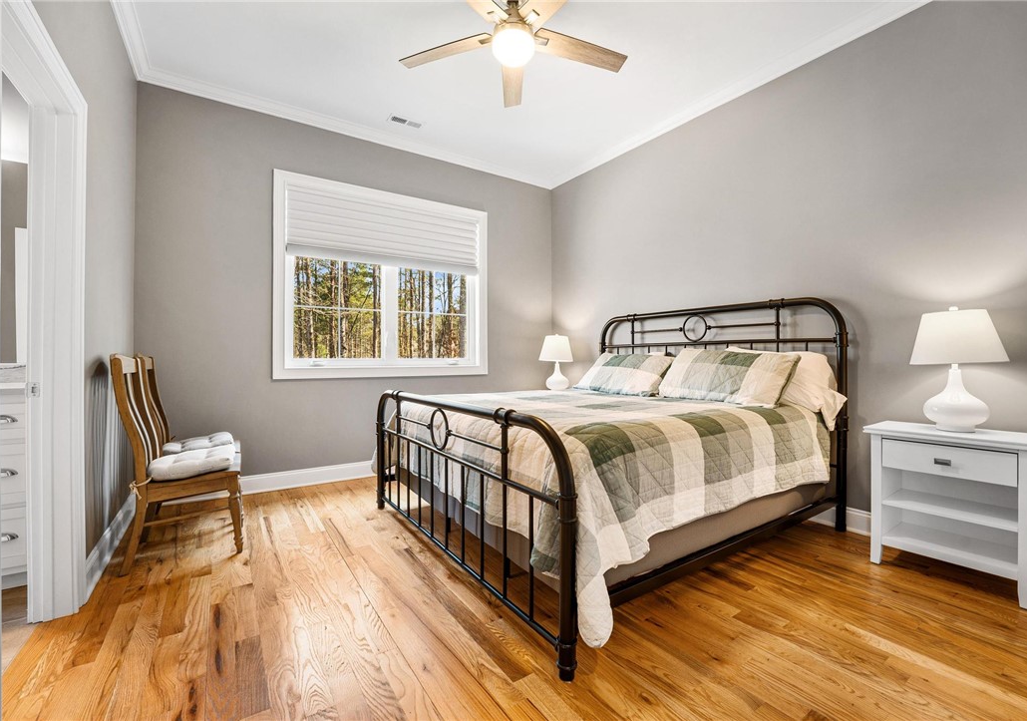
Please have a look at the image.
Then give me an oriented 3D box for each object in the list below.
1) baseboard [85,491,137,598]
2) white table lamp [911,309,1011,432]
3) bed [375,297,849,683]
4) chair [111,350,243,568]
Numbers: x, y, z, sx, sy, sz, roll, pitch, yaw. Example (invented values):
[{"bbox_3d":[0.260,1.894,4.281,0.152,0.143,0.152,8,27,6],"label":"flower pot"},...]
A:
[{"bbox_3d":[-2.220,0.963,2.354,0.022,0.140,1.314,0,0,-34],"label":"baseboard"},{"bbox_3d":[2.178,0.043,2.066,0.342,0.610,0.342,0,0,-35],"label":"white table lamp"},{"bbox_3d":[0.543,0.320,2.743,2.224,1.424,1.974,0,0,-34],"label":"bed"},{"bbox_3d":[-1.821,0.504,2.327,0.523,1.056,0.492,0,0,-32],"label":"chair"}]

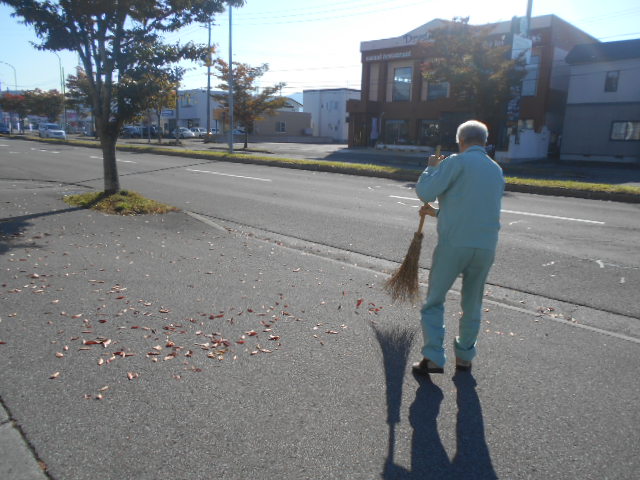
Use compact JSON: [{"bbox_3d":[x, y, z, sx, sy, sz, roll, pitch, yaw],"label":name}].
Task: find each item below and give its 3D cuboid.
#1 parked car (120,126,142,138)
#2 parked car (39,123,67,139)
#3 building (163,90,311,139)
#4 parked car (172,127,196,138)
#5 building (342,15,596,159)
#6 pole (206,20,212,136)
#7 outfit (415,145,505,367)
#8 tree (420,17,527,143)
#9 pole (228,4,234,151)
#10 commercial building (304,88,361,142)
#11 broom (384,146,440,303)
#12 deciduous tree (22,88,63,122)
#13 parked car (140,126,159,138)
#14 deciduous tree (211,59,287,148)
[{"bbox_3d":[-22.750,-12.975,57.555,4.200,1.550,1.720,12,18,41],"label":"parked car"},{"bbox_3d":[-30.671,-12.302,55.149,4.400,1.780,1.750,12,18,41],"label":"parked car"},{"bbox_3d":[-13.226,-20.098,78.045,11.200,6.300,21.200,12,18,41],"label":"building"},{"bbox_3d":[-16.781,-13.190,59.563,1.690,1.490,4.000,-11,17,-40],"label":"parked car"},{"bbox_3d":[11.248,-9.893,33.497,13.200,7.200,11.000,12,18,41],"label":"building"},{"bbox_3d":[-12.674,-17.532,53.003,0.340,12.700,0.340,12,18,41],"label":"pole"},{"bbox_3d":[0.901,0.133,3.135,0.490,1.460,0.420,-3,14,-11],"label":"outfit"},{"bbox_3d":[6.481,-6.257,20.408,4.500,6.000,4.500,13,18,43],"label":"tree"},{"bbox_3d":[-4.849,-8.858,26.105,0.220,8.200,0.220,12,18,41],"label":"pole"},{"bbox_3d":[2.900,-14.584,56.459,6.500,5.650,7.000,12,18,42],"label":"commercial building"},{"bbox_3d":[0.742,-0.047,3.637,0.360,1.490,0.270,-1,39,-6],"label":"broom"},{"bbox_3d":[-36.007,-16.647,62.409,4.800,6.200,4.800,12,18,41],"label":"deciduous tree"},{"bbox_3d":[-20.817,-13.184,58.538,4.200,1.550,1.720,12,18,41],"label":"parked car"},{"bbox_3d":[-4.802,-9.224,32.757,4.900,6.000,4.900,0,13,0],"label":"deciduous tree"}]

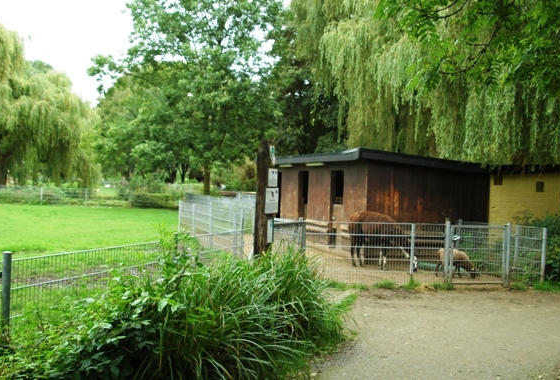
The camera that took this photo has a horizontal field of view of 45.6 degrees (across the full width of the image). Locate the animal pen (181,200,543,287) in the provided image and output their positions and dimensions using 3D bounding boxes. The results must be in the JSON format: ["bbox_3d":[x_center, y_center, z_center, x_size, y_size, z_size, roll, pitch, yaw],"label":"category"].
[{"bbox_3d":[0.620,1.000,16.300,4.800,1.100,11.800,2,0,-18],"label":"animal pen"}]

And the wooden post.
[{"bbox_3d":[-0.260,0.380,10.100,0.190,2.250,0.220,2,0,-38],"label":"wooden post"}]

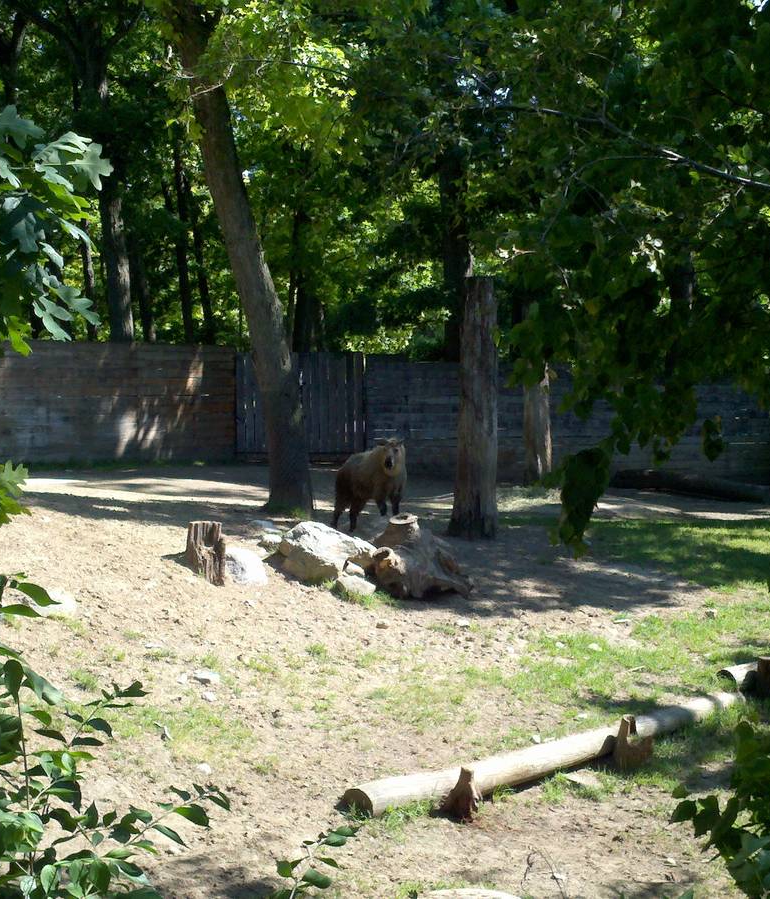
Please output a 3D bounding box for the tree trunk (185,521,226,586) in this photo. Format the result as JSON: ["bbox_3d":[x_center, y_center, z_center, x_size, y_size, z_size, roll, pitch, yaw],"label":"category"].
[{"bbox_3d":[-2.016,1.166,14.300,0.420,0.690,0.420,0,4,0],"label":"tree trunk"}]

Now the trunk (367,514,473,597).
[{"bbox_3d":[0.370,1.214,14.200,1.150,0.800,0.950,0,4,0],"label":"trunk"}]

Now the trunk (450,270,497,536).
[{"bbox_3d":[1.160,-0.540,16.400,0.600,3.360,0.600,0,3,4],"label":"trunk"}]

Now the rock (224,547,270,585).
[{"bbox_3d":[-1.552,1.321,14.300,0.480,0.360,0.420,0,4,0],"label":"rock"}]

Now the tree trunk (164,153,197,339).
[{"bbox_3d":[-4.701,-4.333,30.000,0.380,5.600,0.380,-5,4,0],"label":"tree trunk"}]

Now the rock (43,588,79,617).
[{"bbox_3d":[-3.288,1.534,12.800,0.420,0.260,0.340,0,4,0],"label":"rock"}]

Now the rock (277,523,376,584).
[{"bbox_3d":[-0.651,1.189,14.400,1.050,0.550,0.750,-1,4,-14],"label":"rock"}]

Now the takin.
[{"bbox_3d":[-0.225,0.501,17.000,0.600,1.200,1.550,-2,5,-30],"label":"takin"}]

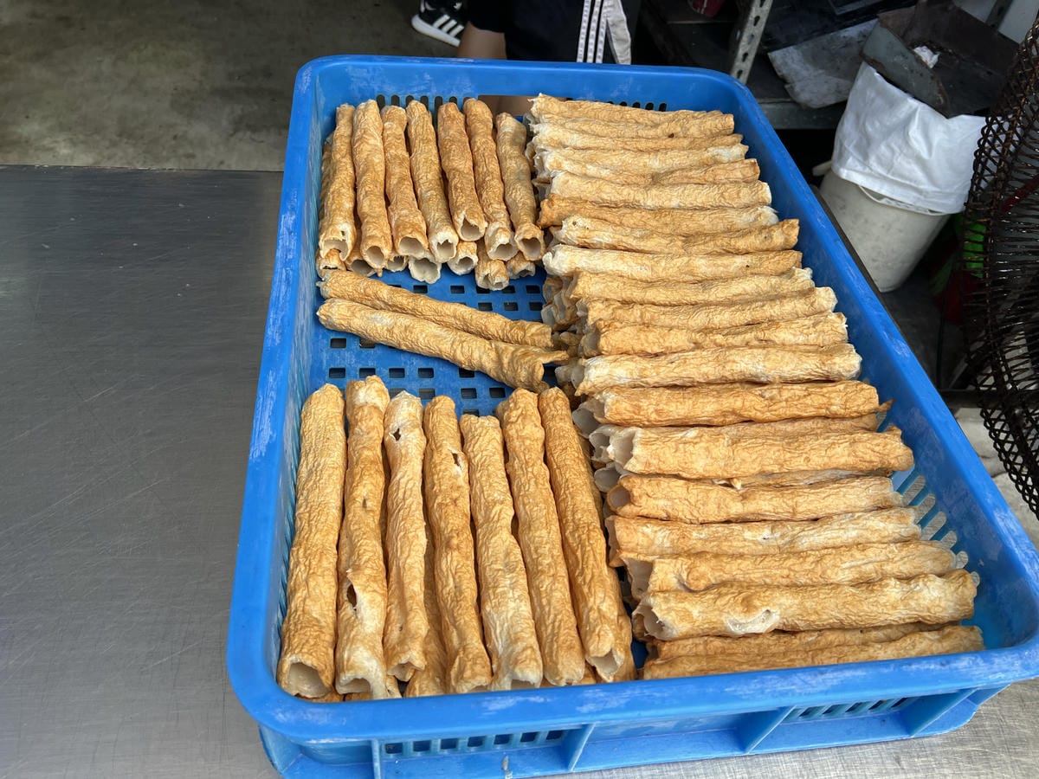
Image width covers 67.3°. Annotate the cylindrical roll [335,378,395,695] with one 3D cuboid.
[{"bbox_3d":[-0.093,0.079,0.480,0.027,0.027,0.208,-1,48,-9],"label":"cylindrical roll"}]

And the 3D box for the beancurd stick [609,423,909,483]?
[{"bbox_3d":[0.164,0.044,0.532,0.204,0.033,0.034,0,49,-7],"label":"beancurd stick"}]

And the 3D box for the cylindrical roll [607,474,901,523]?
[{"bbox_3d":[0.157,0.073,0.519,0.194,0.027,0.027,1,48,-8],"label":"cylindrical roll"}]

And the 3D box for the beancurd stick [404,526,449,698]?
[{"bbox_3d":[-0.065,0.095,0.526,0.027,0.027,0.201,-1,50,-9],"label":"beancurd stick"}]

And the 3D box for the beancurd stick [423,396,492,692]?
[{"bbox_3d":[-0.039,0.085,0.484,0.026,0.026,0.192,-3,50,-11],"label":"beancurd stick"}]

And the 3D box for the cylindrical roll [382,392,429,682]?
[{"bbox_3d":[-0.072,0.083,0.492,0.028,0.028,0.192,0,50,-8],"label":"cylindrical roll"}]

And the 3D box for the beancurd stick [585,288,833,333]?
[{"bbox_3d":[0.146,-0.063,0.596,0.200,0.025,0.025,-3,50,-10],"label":"beancurd stick"}]

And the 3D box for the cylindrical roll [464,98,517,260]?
[{"bbox_3d":[-0.029,-0.202,0.732,0.027,0.027,0.195,-2,57,-10],"label":"cylindrical roll"}]

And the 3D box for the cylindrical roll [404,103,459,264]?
[{"bbox_3d":[-0.083,-0.199,0.716,0.026,0.026,0.216,-4,50,-11],"label":"cylindrical roll"}]

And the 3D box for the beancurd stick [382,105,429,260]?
[{"bbox_3d":[-0.106,-0.196,0.710,0.027,0.027,0.206,-4,50,-11],"label":"beancurd stick"}]

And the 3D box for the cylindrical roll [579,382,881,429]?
[{"bbox_3d":[0.152,0.011,0.561,0.219,0.027,0.027,-1,50,-9],"label":"cylindrical roll"}]

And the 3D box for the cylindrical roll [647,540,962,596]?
[{"bbox_3d":[0.174,0.110,0.484,0.195,0.026,0.026,-2,50,-10],"label":"cylindrical roll"}]

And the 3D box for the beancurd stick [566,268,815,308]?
[{"bbox_3d":[0.141,-0.083,0.638,0.205,0.026,0.026,-4,50,-11],"label":"beancurd stick"}]

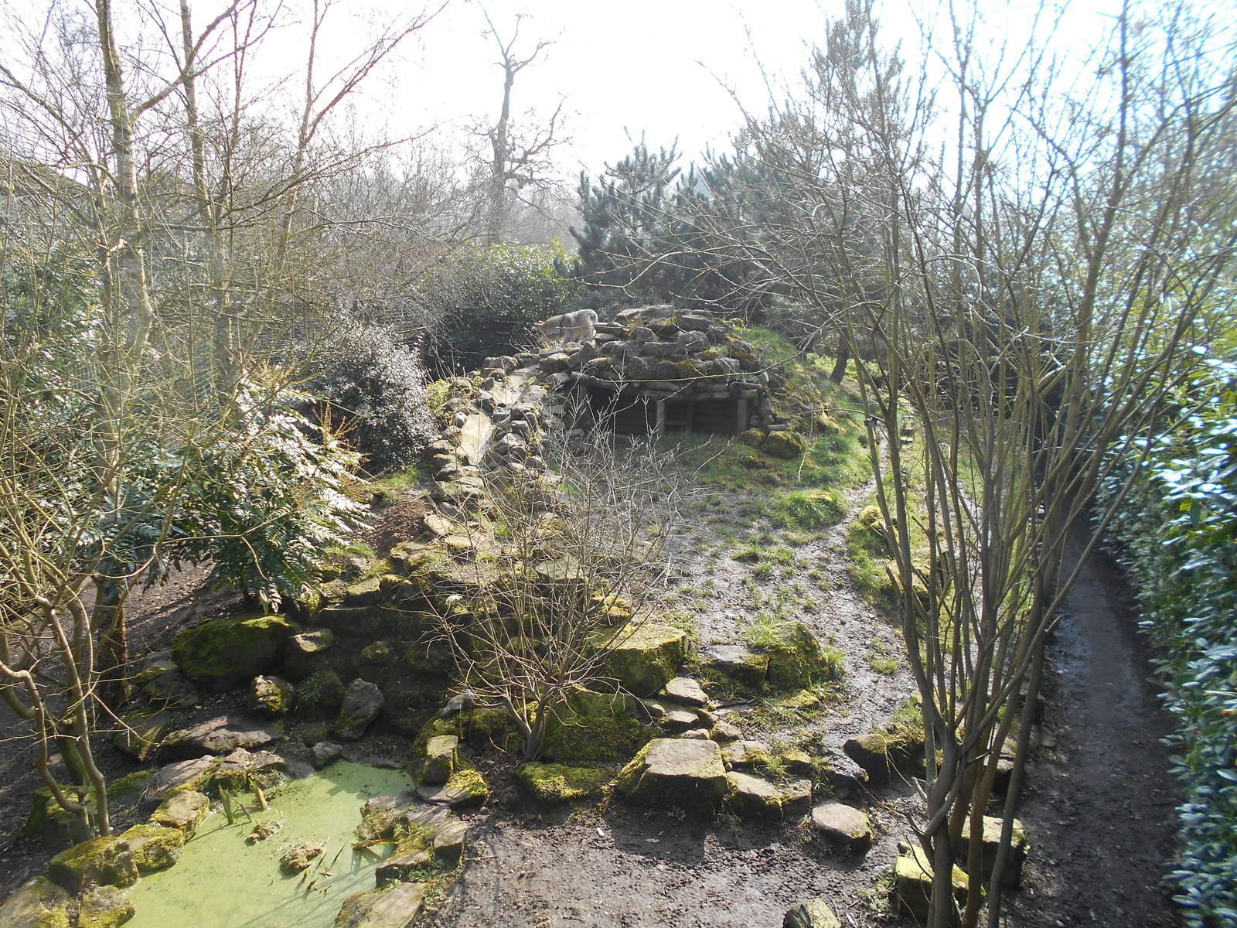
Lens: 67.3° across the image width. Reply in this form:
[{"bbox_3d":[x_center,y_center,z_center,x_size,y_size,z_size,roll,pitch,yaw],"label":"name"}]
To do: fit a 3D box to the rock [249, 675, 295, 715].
[{"bbox_3d":[-2.946,1.965,7.893,0.336,0.294,0.286,5,14,19],"label":"rock"}]

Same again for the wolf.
[{"bbox_3d":[-1.045,-2.728,18.600,1.250,0.740,0.380,2,11,10],"label":"wolf"}]

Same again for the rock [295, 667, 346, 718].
[{"bbox_3d":[-2.703,2.070,8.428,0.443,0.378,0.355,-4,12,-19],"label":"rock"}]

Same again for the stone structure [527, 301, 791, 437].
[{"bbox_3d":[0.595,-1.495,14.315,3.750,1.850,2.800,0,13,0],"label":"stone structure"}]

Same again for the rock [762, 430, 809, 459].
[{"bbox_3d":[2.477,-0.289,13.823,0.660,0.409,0.561,0,13,0],"label":"rock"}]

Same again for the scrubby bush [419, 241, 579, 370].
[{"bbox_3d":[-2.158,-2.761,17.192,2.800,2.600,2.400,0,13,0],"label":"scrubby bush"}]

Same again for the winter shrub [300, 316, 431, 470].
[{"bbox_3d":[-3.123,-0.865,11.730,1.500,1.800,1.500,0,13,0],"label":"winter shrub"}]

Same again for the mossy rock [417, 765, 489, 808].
[{"bbox_3d":[-1.110,2.166,6.242,0.460,0.190,0.280,-3,13,-15],"label":"mossy rock"}]

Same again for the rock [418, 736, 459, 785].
[{"bbox_3d":[-1.249,2.060,6.467,0.241,0.277,0.260,0,13,0],"label":"rock"}]

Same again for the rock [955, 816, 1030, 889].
[{"bbox_3d":[2.428,2.518,6.036,0.439,0.325,0.373,5,12,24],"label":"rock"}]

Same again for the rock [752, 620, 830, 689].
[{"bbox_3d":[1.535,1.701,8.284,0.706,0.525,0.565,2,14,10],"label":"rock"}]

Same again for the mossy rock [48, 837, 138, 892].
[{"bbox_3d":[-3.079,2.345,5.446,0.460,0.260,0.290,0,13,0],"label":"mossy rock"}]

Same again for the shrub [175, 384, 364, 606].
[{"bbox_3d":[-3.113,0.271,8.524,1.482,2.093,1.408,0,13,0],"label":"shrub"}]

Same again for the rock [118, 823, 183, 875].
[{"bbox_3d":[-3.198,2.628,6.358,0.398,0.220,0.299,-9,16,-34],"label":"rock"}]

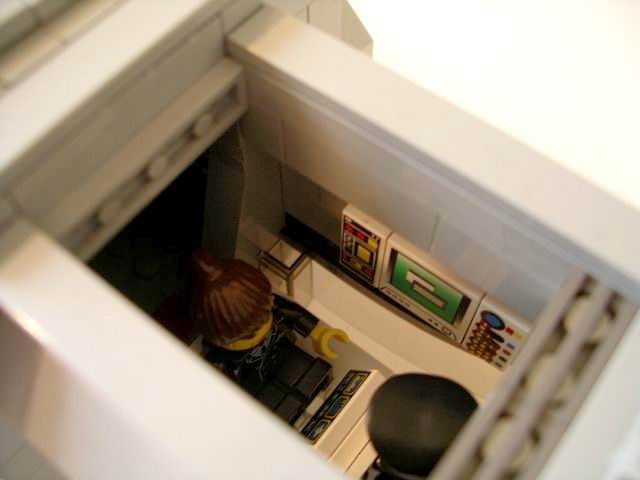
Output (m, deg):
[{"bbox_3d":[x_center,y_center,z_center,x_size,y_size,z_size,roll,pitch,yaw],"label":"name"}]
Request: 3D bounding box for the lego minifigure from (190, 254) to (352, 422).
[{"bbox_3d":[-0.012,0.017,0.114,0.024,0.032,0.024,35,66,17],"label":"lego minifigure"}]

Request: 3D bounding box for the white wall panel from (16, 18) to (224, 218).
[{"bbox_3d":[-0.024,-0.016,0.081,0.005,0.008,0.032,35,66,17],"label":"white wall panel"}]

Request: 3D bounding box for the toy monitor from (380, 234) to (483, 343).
[{"bbox_3d":[0.017,0.007,0.106,0.016,0.016,0.003,35,66,17],"label":"toy monitor"}]

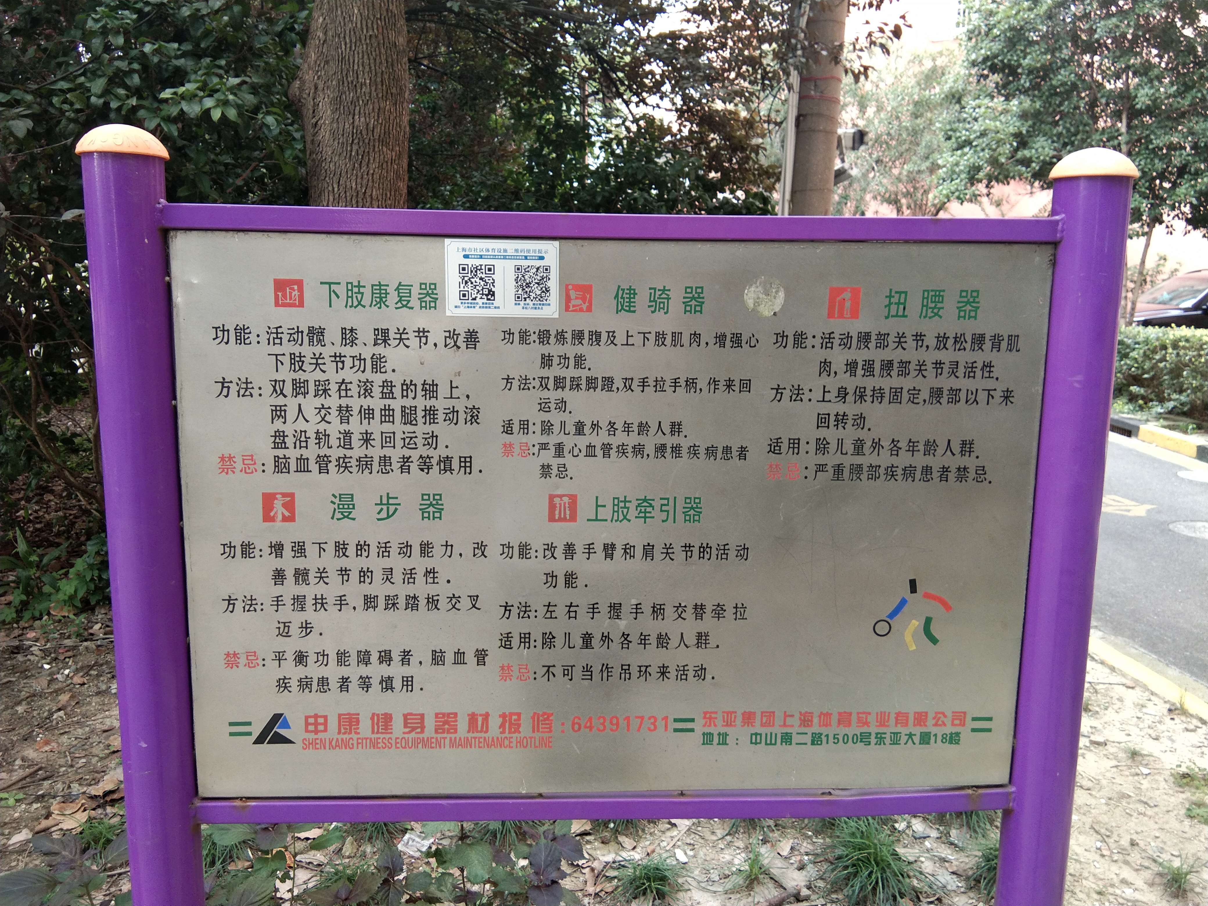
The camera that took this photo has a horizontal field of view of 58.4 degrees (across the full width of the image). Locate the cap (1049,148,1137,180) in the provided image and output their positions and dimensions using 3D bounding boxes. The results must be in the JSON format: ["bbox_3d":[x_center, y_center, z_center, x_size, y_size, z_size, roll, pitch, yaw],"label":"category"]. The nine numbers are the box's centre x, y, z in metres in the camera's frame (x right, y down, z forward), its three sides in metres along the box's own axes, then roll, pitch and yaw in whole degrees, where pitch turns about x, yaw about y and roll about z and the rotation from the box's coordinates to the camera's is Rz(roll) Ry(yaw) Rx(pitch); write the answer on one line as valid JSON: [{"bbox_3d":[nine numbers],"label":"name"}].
[{"bbox_3d":[0.716,-0.425,1.579,0.120,0.042,0.120,1,10,0],"label":"cap"}]

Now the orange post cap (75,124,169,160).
[{"bbox_3d":[-0.660,-0.428,1.485,0.120,0.042,0.120,0,10,-4],"label":"orange post cap"}]

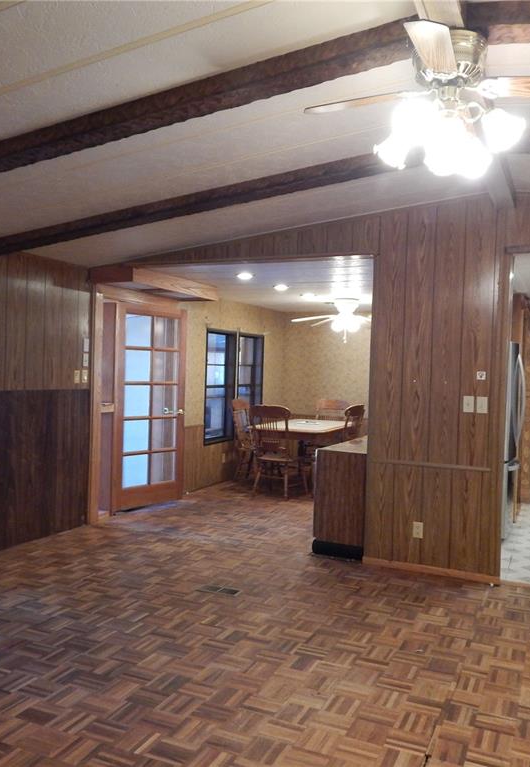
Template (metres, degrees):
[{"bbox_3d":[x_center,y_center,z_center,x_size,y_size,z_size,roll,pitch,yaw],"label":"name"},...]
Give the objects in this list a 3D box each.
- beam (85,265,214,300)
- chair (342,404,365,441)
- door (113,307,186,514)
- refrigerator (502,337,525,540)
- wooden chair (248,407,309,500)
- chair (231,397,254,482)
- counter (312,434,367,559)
[{"bbox_3d":[-1.038,-0.949,6.311,0.490,0.140,1.420,2,1,26],"label":"beam"},{"bbox_3d":[0.833,0.779,7.914,0.580,1.060,0.500,3,1,37],"label":"chair"},{"bbox_3d":[-1.147,0.243,6.575,0.045,2.030,0.900,3,1,39],"label":"door"},{"bbox_3d":[1.995,0.499,6.234,0.780,1.760,0.760,2,1,26],"label":"refrigerator"},{"bbox_3d":[0.187,0.769,7.397,0.500,1.060,0.570,2,1,28],"label":"wooden chair"},{"bbox_3d":[-0.027,0.744,8.317,0.580,1.060,0.500,2,1,26],"label":"chair"},{"bbox_3d":[0.963,0.945,5.842,0.440,0.820,1.740,2,1,26],"label":"counter"}]

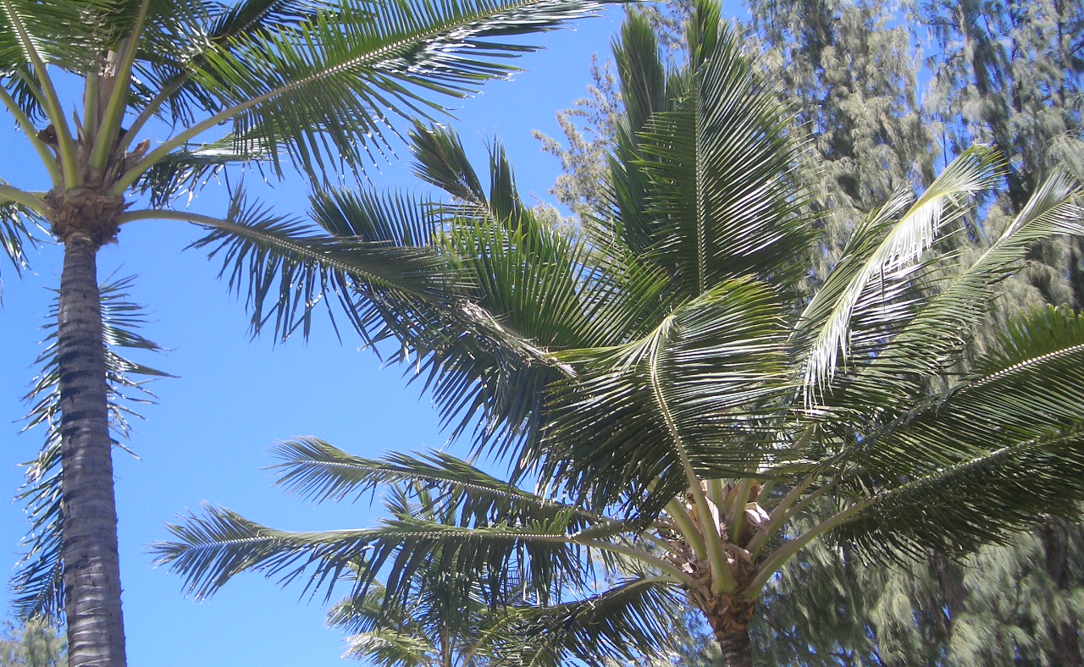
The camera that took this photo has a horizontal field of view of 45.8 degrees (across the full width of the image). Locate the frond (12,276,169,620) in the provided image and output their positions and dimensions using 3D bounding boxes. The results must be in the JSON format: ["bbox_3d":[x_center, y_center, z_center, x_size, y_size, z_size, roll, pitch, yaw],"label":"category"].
[{"bbox_3d":[-3.555,0.992,10.100,1.150,0.700,2.990,6,-56,-17],"label":"frond"}]

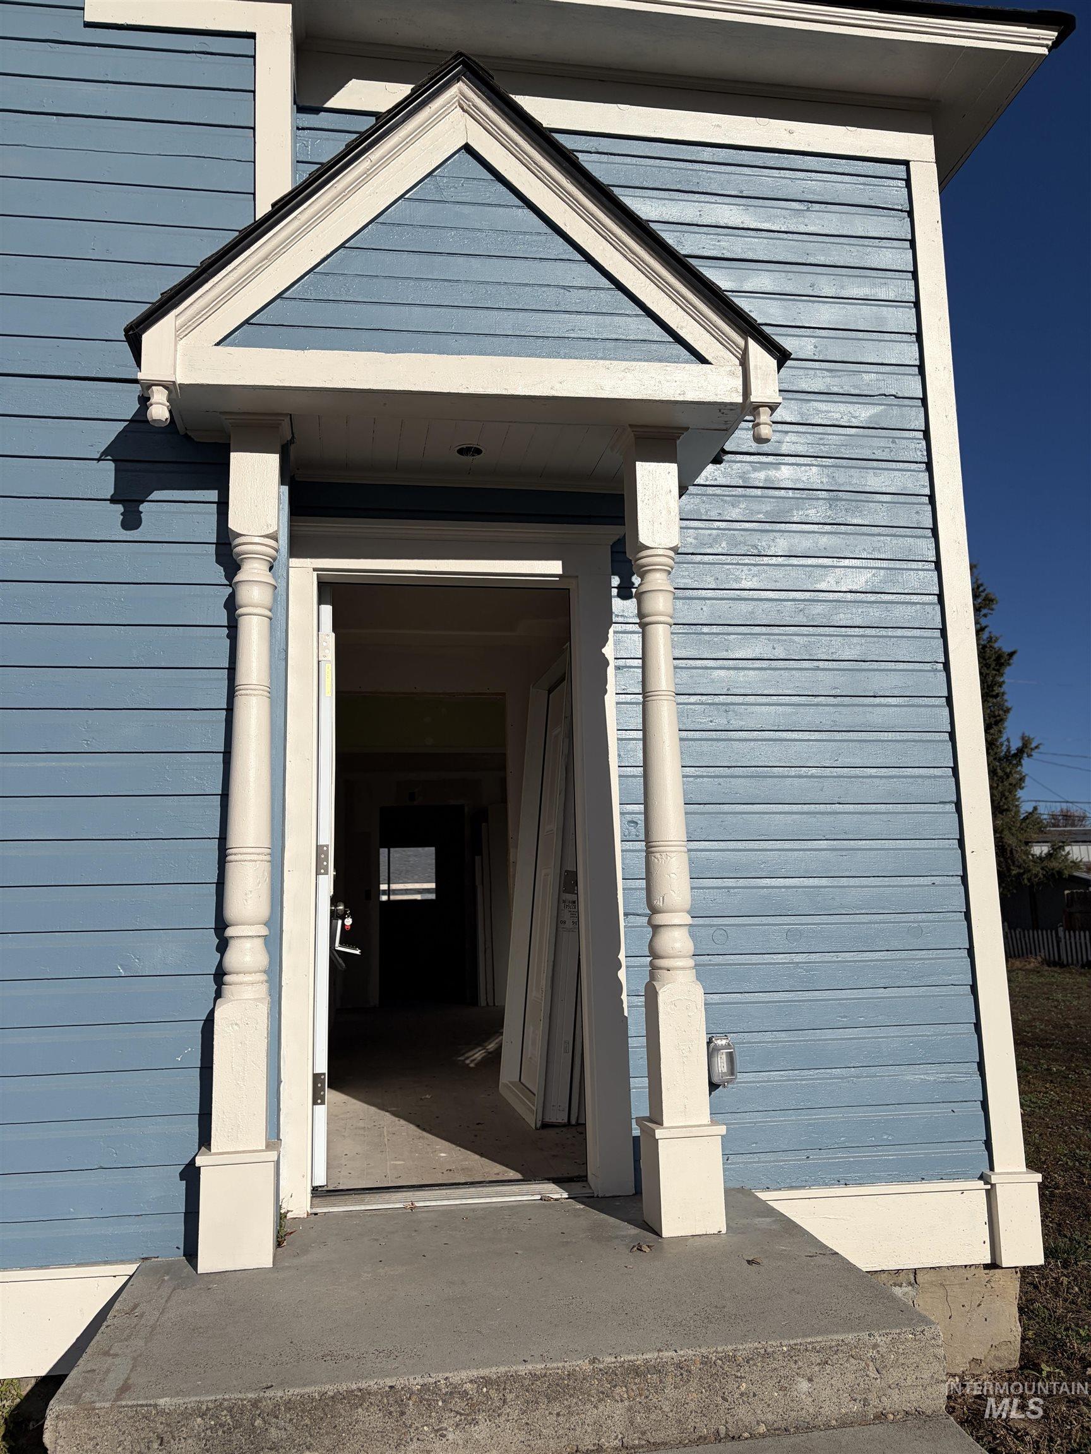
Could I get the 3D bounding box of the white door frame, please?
[{"bbox_3d":[-0.287,0.410,3.741,1.175,2.307,0.164,0,-9,-8],"label":"white door frame"}]

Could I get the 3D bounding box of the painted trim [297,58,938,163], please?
[{"bbox_3d":[0.330,-2.417,4.278,2.527,0.235,0.045,0,-9,-8],"label":"painted trim"}]

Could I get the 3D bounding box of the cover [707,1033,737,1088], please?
[{"bbox_3d":[0.603,1.131,3.713,0.078,0.160,0.067,0,-9,-8],"label":"cover"}]

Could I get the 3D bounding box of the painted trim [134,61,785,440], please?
[{"bbox_3d":[-0.274,-1.382,3.604,1.915,1.194,0.813,0,-9,-8],"label":"painted trim"}]

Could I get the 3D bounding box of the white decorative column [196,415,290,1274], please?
[{"bbox_3d":[-0.868,0.260,3.210,0.214,2.456,0.201,0,-9,-8],"label":"white decorative column"}]

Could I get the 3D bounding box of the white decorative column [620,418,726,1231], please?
[{"bbox_3d":[0.391,0.271,3.433,0.210,2.456,0.209,0,-9,-8],"label":"white decorative column"}]

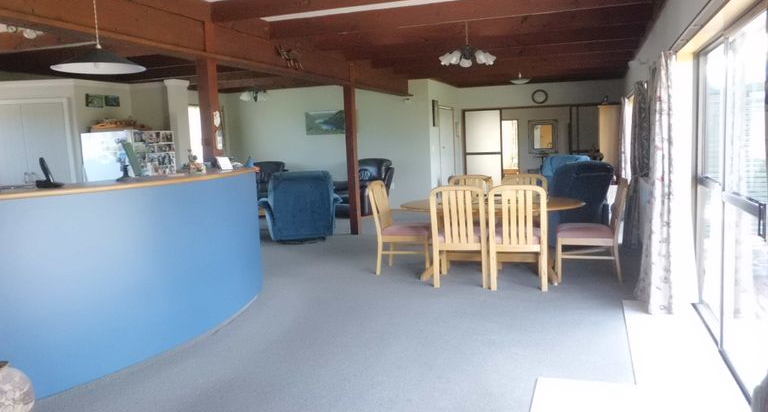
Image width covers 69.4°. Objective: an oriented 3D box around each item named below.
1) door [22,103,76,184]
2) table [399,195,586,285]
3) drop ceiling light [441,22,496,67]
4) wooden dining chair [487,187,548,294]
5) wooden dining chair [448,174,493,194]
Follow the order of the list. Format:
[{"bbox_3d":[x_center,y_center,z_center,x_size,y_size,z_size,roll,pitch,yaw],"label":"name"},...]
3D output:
[{"bbox_3d":[-3.742,-0.163,6.250,0.470,1.980,0.040,-3,6,-6],"label":"door"},{"bbox_3d":[1.086,0.332,5.604,1.830,0.720,1.170,-1,7,15],"label":"table"},{"bbox_3d":[0.853,-1.690,5.707,0.570,0.500,0.570,0,7,21],"label":"drop ceiling light"},{"bbox_3d":[1.254,0.266,5.122,0.505,0.940,0.560,0,7,21],"label":"wooden dining chair"},{"bbox_3d":[0.998,0.117,6.621,0.505,0.940,0.560,0,7,21],"label":"wooden dining chair"}]

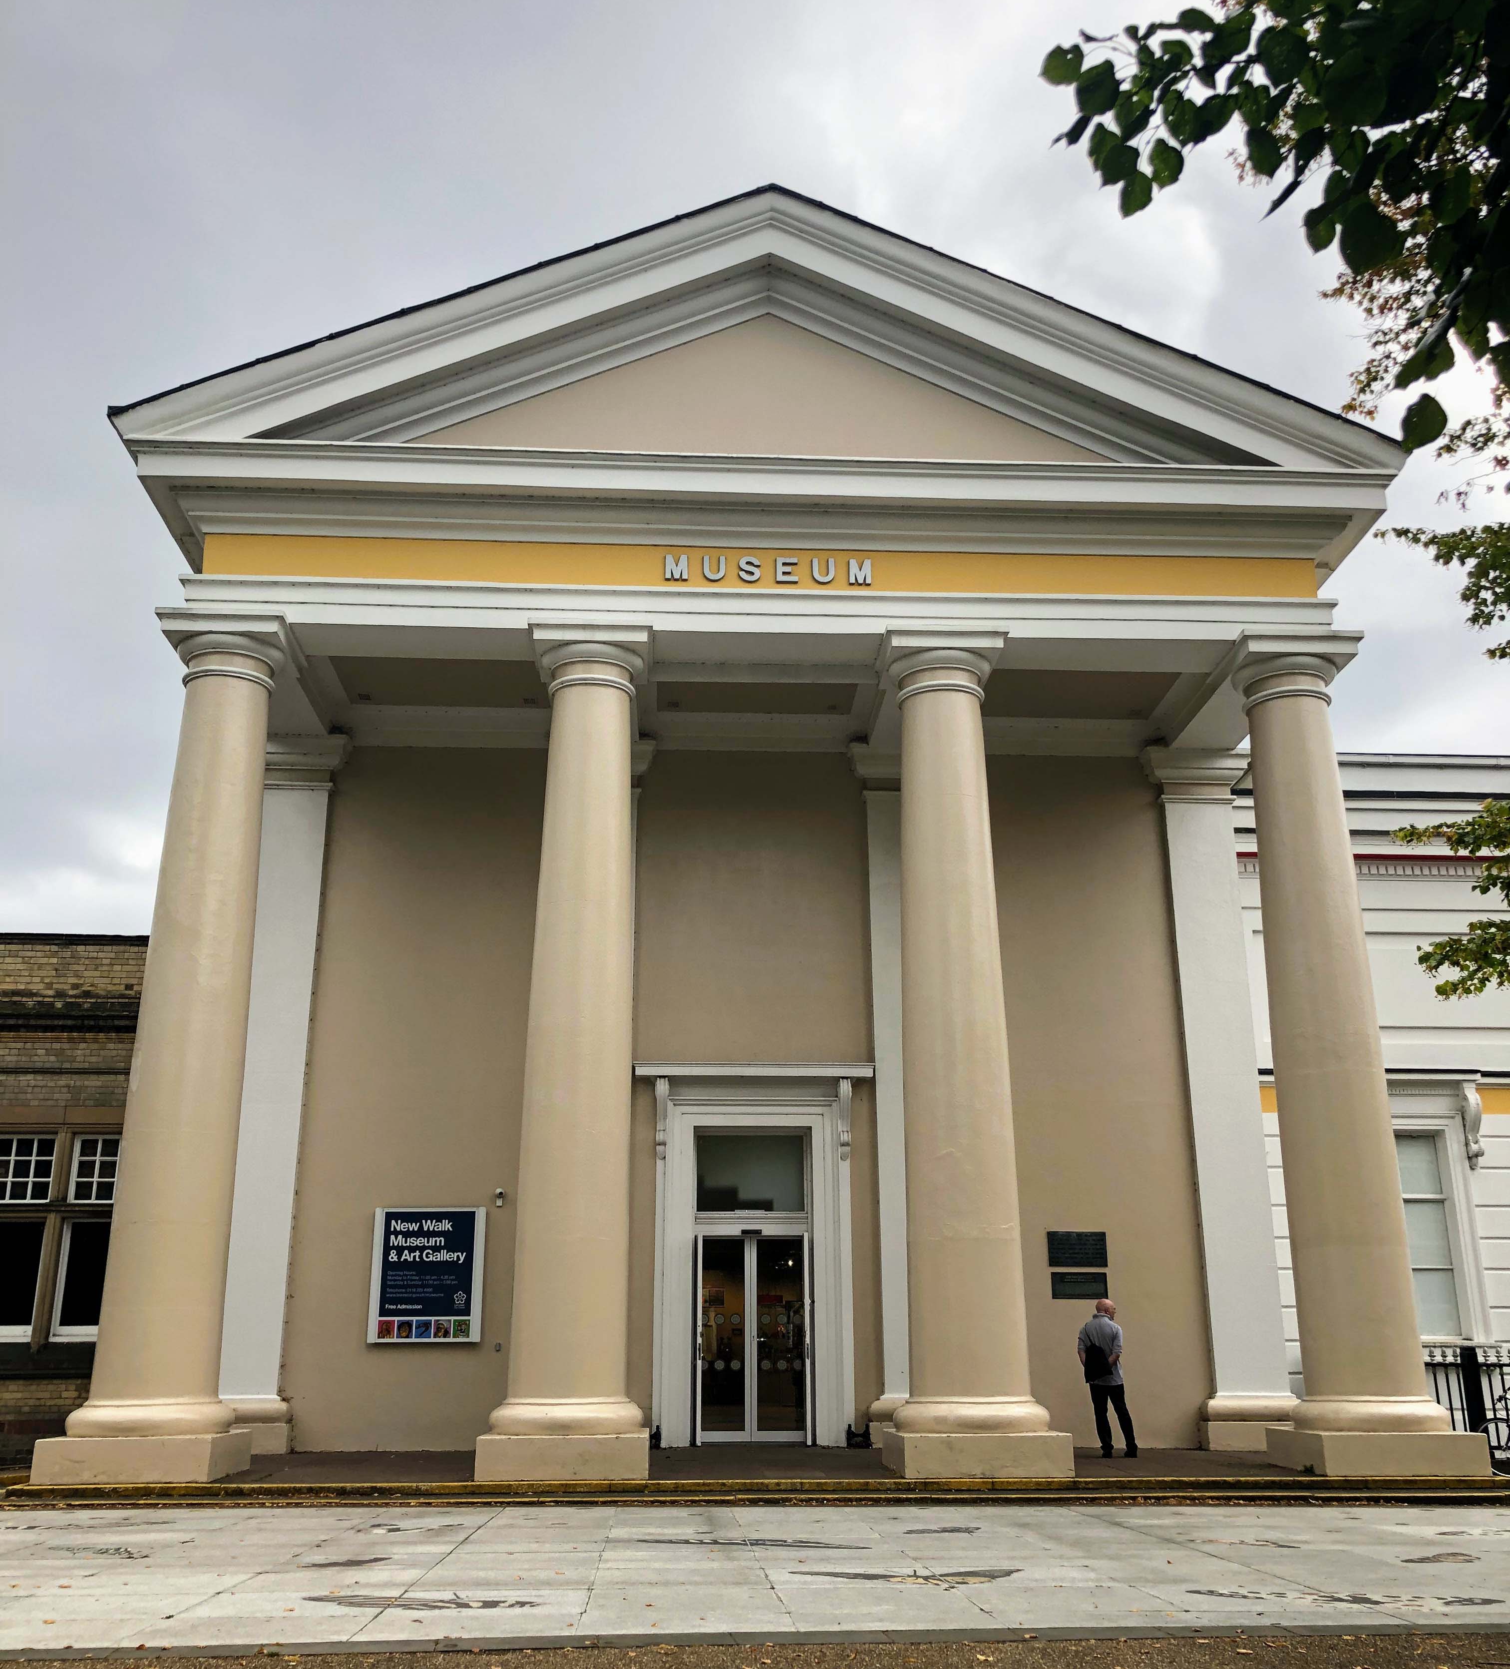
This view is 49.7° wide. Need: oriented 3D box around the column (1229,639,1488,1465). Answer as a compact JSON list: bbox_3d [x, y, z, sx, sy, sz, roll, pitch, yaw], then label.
[{"bbox_3d":[6.438,2.237,18.400,1.668,9.236,1.668,1,-18,-3],"label":"column"}]

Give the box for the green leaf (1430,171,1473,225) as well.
[{"bbox_3d":[1.048,-0.957,2.450,0.064,0.082,0.025,-4,0,10],"label":"green leaf"}]

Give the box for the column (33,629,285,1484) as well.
[{"bbox_3d":[-6.109,2.062,17.765,1.668,9.236,1.668,1,-18,-3],"label":"column"}]

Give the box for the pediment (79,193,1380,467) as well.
[{"bbox_3d":[0.155,-6.009,20.070,15.157,3.818,1.200,1,-18,-3],"label":"pediment"}]

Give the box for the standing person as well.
[{"bbox_3d":[4.095,6.312,18.931,0.540,1.740,0.360,-3,-19,8],"label":"standing person"}]

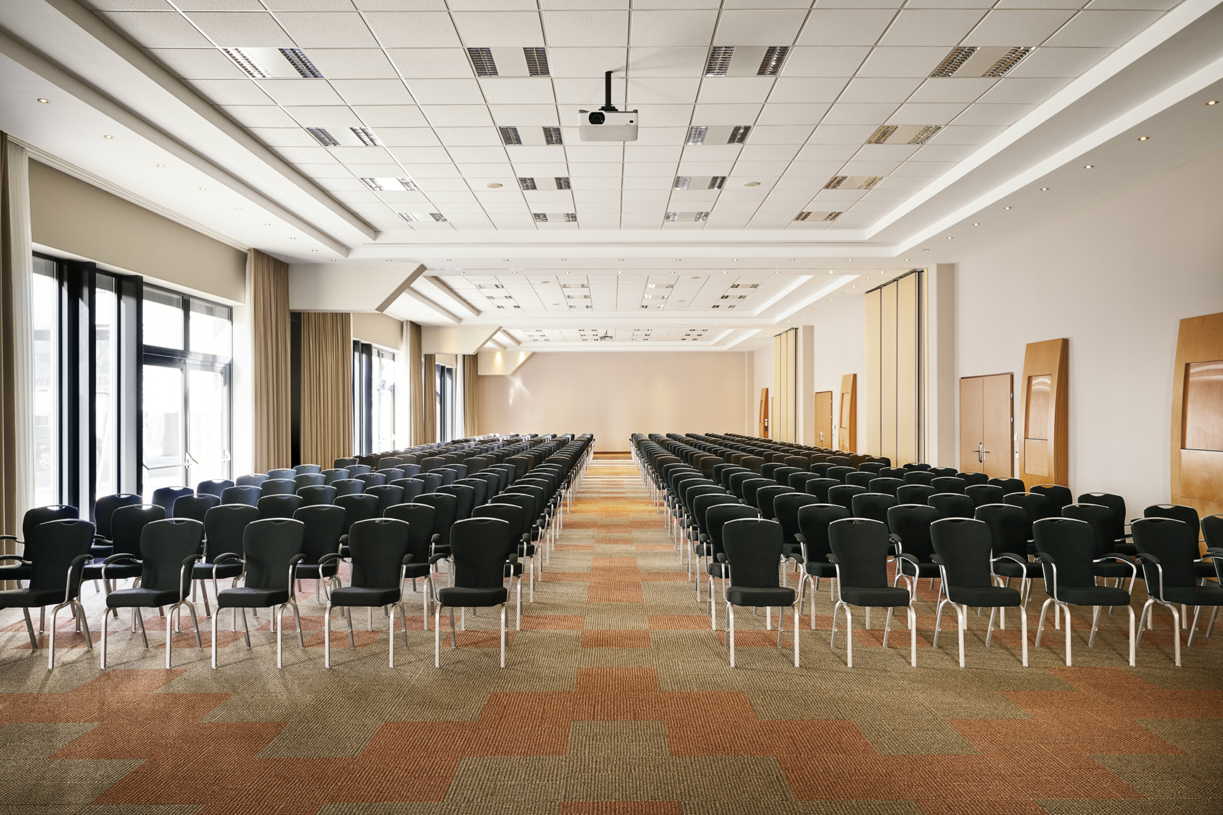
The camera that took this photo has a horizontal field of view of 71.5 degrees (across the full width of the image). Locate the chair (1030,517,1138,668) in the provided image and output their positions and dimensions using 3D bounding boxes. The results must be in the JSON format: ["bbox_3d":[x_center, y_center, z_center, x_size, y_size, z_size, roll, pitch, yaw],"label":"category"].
[{"bbox_3d":[3.224,1.243,5.862,0.580,0.925,0.570,0,0,0],"label":"chair"}]

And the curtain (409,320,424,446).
[{"bbox_3d":[-5.527,-0.251,24.009,0.220,4.200,1.400,0,-1,0],"label":"curtain"}]

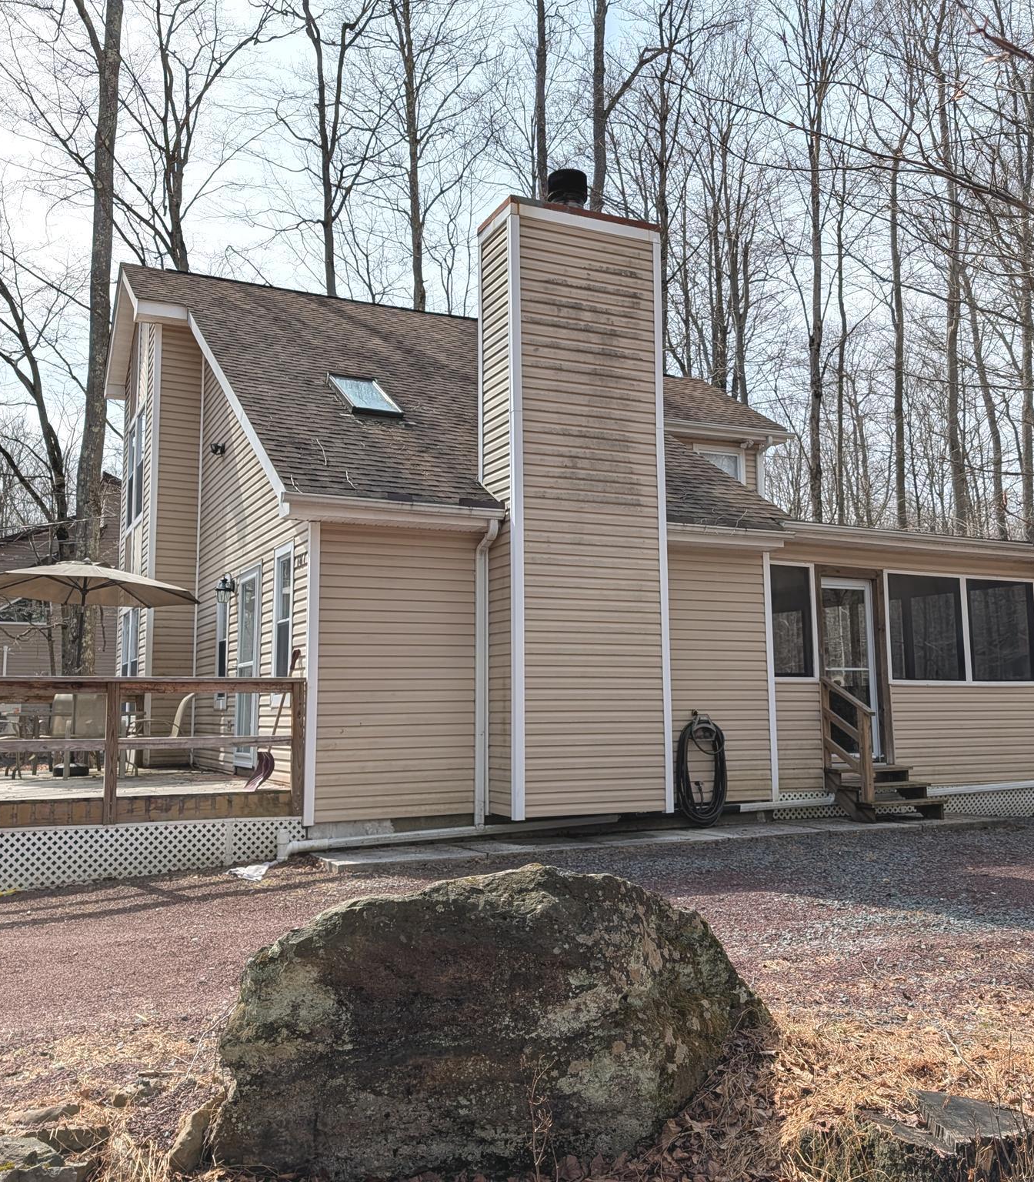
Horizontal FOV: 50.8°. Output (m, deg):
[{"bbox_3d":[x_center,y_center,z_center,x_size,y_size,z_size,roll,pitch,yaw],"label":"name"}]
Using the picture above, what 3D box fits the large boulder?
[{"bbox_3d":[-0.049,1.442,3.894,1.980,0.960,0.950,0,-6,0],"label":"large boulder"}]

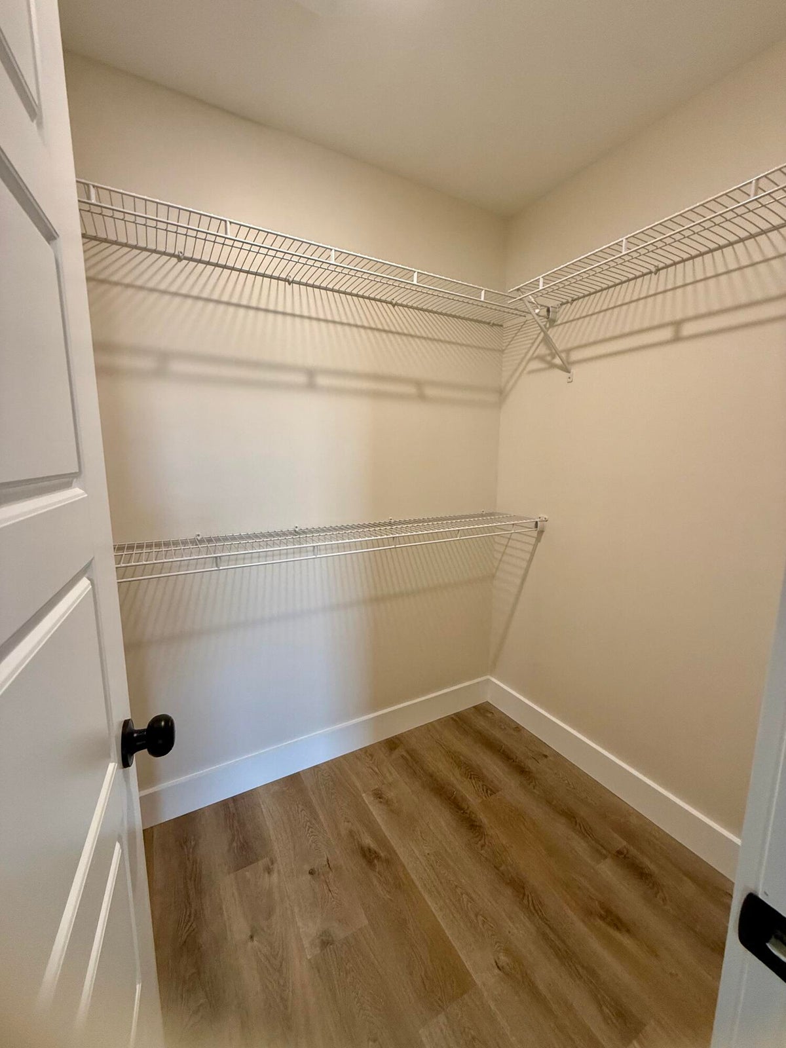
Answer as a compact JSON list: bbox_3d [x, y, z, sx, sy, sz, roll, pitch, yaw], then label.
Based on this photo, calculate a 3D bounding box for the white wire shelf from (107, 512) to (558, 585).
[{"bbox_3d":[-0.154,0.054,1.645,1.760,0.056,0.306,-5,11,-29],"label":"white wire shelf"}]

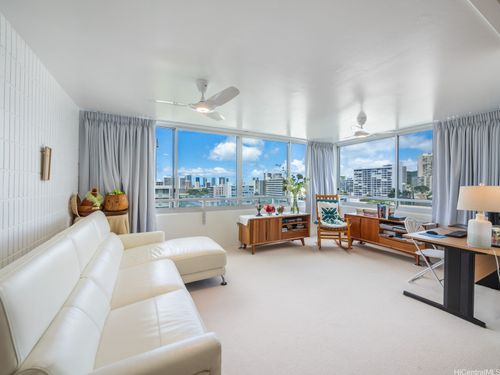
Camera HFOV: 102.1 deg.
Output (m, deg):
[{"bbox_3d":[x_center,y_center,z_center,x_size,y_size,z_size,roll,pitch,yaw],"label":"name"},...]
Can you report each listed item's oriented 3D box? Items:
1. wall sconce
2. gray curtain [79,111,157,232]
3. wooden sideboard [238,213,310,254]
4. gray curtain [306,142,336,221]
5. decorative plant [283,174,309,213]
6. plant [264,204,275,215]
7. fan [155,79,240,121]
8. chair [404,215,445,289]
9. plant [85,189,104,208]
[{"bbox_3d":[-2.020,-0.246,2.032,0.075,0.330,0.120,0,0,-28],"label":"wall sconce"},{"bbox_3d":[-2.097,-0.128,3.272,1.060,2.130,0.200,0,0,-25],"label":"gray curtain"},{"bbox_3d":[0.546,0.931,4.303,1.450,0.650,0.480,0,0,-25],"label":"wooden sideboard"},{"bbox_3d":[1.833,-0.129,5.106,0.919,2.070,0.180,0,0,-25],"label":"gray curtain"},{"bbox_3d":[1.020,0.180,4.530,0.530,0.870,0.450,0,0,-25],"label":"decorative plant"},{"bbox_3d":[0.405,0.492,4.200,0.220,0.235,0.200,0,0,-25],"label":"plant"},{"bbox_3d":[-0.540,-1.029,2.270,1.000,0.345,0.960,0,0,-25],"label":"fan"},{"bbox_3d":[2.350,0.847,2.540,0.440,0.830,0.500,0,0,-24],"label":"chair"},{"bbox_3d":[-2.230,0.195,2.900,0.270,0.360,0.260,0,0,-25],"label":"plant"}]

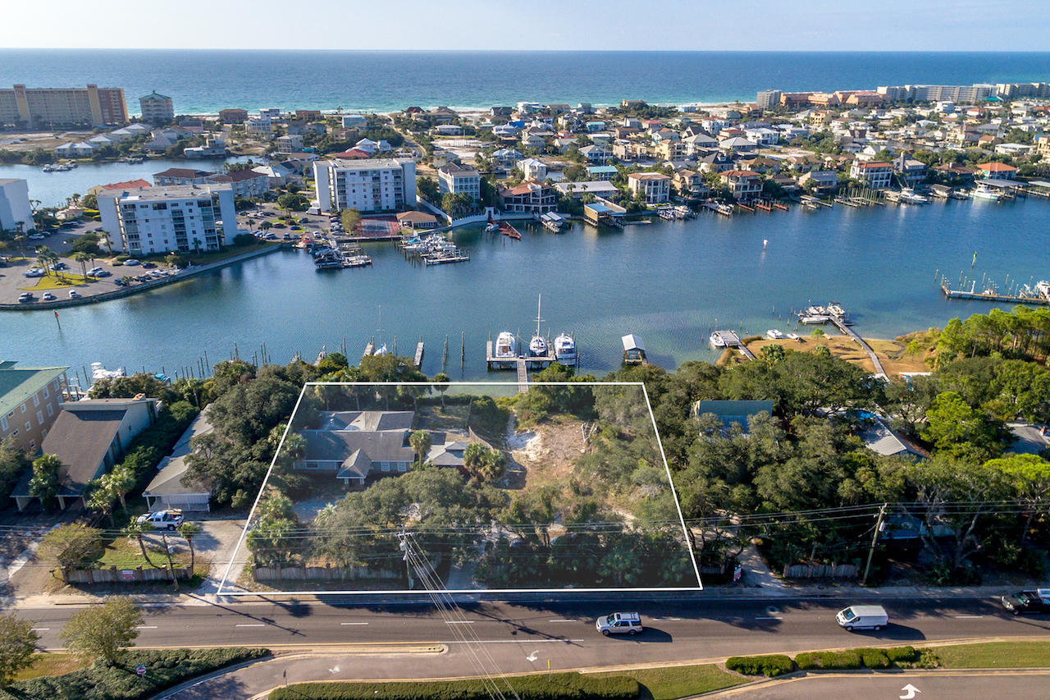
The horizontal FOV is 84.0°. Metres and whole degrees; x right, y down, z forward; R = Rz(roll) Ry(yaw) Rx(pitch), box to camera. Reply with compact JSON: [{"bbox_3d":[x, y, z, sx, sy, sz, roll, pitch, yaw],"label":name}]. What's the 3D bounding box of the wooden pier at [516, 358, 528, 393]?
[{"bbox_3d":[-0.572,6.053,125.877,1.900,0.900,14.500,-1,27,-2],"label":"wooden pier"}]

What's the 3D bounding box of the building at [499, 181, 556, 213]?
[{"bbox_3d":[1.744,-67.795,257.113,24.000,11.000,14.000,2,27,3],"label":"building"}]

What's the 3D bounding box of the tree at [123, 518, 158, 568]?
[{"bbox_3d":[-49.897,25.028,75.724,4.000,6.200,4.000,0,27,0],"label":"tree"}]

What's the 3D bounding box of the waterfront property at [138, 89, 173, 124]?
[{"bbox_3d":[-330.600,-217.020,523.400,22.500,26.000,15.500,-4,27,-8],"label":"waterfront property"}]

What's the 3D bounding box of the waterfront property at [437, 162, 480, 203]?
[{"bbox_3d":[-29.550,-76.710,270.600,14.500,15.000,19.500,-8,27,-15],"label":"waterfront property"}]

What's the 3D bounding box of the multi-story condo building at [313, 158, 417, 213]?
[{"bbox_3d":[-69.532,-74.600,261.606,41.000,18.500,19.000,-3,28,-5],"label":"multi-story condo building"}]

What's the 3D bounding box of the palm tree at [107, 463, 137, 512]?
[{"bbox_3d":[-57.120,20.160,82.820,3.700,8.300,3.600,0,26,-1],"label":"palm tree"}]

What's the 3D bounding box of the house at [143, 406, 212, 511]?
[{"bbox_3d":[-51.030,16.100,94.810,10.400,4.500,24.500,-1,26,-3],"label":"house"}]

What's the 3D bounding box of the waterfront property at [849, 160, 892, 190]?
[{"bbox_3d":[182.332,-91.989,306.186,16.000,11.000,11.000,-8,29,-16],"label":"waterfront property"}]

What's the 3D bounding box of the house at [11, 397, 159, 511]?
[{"bbox_3d":[-69.257,15.707,92.941,12.000,7.200,20.000,0,27,-1],"label":"house"}]

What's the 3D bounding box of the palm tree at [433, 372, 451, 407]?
[{"bbox_3d":[-16.060,8.090,113.170,3.100,7.400,3.000,0,26,-1],"label":"palm tree"}]

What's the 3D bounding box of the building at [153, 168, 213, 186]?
[{"bbox_3d":[-167.801,-83.462,287.829,26.000,10.500,14.000,9,29,16],"label":"building"}]

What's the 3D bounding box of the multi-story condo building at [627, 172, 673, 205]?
[{"bbox_3d":[58.690,-76.840,275.240,15.700,12.000,11.500,-7,27,-14],"label":"multi-story condo building"}]

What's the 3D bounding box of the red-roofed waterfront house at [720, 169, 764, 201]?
[{"bbox_3d":[105.450,-80.690,282.910,14.200,12.000,13.300,-5,27,-11],"label":"red-roofed waterfront house"}]

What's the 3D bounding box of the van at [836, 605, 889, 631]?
[{"bbox_3d":[39.387,31.426,68.446,5.500,2.100,2.050,0,27,-1],"label":"van"}]

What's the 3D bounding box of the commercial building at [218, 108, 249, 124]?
[{"bbox_3d":[-266.210,-213.460,532.090,21.500,12.000,12.500,-2,26,-4],"label":"commercial building"}]

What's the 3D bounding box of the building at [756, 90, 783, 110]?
[{"bbox_3d":[288.067,-296.275,690.630,20.000,21.000,18.000,-6,28,-12],"label":"building"}]

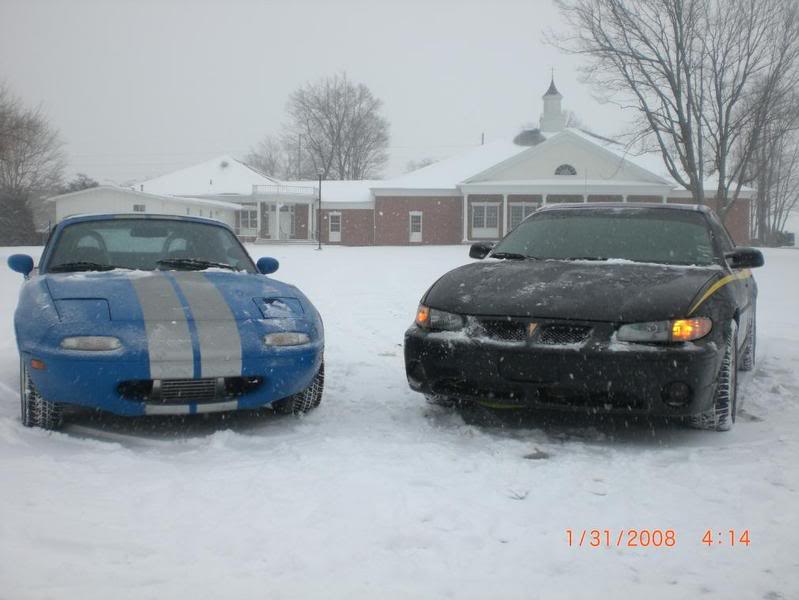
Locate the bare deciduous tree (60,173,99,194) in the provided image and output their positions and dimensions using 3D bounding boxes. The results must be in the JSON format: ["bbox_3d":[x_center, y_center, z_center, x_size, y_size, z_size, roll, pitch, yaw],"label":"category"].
[{"bbox_3d":[-29.097,-8.286,79.666,4.300,7.000,4.300,1,3,0],"label":"bare deciduous tree"}]

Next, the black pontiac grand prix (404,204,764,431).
[{"bbox_3d":[1.692,-0.034,6.665,1.860,1.390,4.990,2,4,24],"label":"black pontiac grand prix"}]

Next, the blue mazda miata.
[{"bbox_3d":[-1.787,0.038,6.211,1.690,1.230,3.950,-1,4,-23],"label":"blue mazda miata"}]

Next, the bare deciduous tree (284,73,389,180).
[{"bbox_3d":[-6.469,-14.471,91.309,10.900,18.500,10.700,1,3,0],"label":"bare deciduous tree"}]

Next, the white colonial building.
[{"bbox_3d":[3.705,-11.129,71.967,44.500,13.800,26.000,1,3,2],"label":"white colonial building"}]

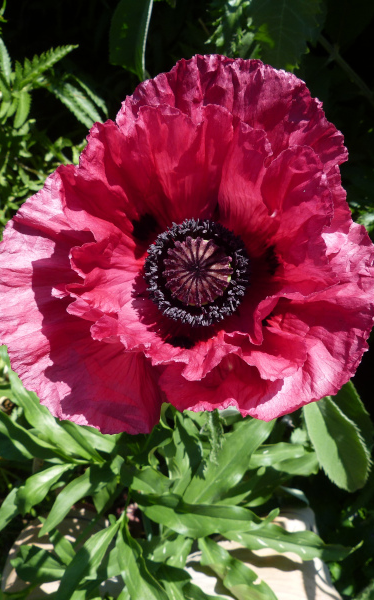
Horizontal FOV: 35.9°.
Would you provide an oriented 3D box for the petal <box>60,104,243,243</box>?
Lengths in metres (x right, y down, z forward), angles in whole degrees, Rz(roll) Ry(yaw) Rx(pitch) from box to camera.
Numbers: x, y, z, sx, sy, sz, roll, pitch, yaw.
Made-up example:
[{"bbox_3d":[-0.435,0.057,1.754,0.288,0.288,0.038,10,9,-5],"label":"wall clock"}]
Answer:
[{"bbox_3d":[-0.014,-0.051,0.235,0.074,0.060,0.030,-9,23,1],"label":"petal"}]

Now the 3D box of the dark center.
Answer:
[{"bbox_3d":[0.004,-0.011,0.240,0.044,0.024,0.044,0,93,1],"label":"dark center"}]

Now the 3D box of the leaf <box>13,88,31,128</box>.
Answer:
[{"bbox_3d":[-0.142,-0.166,0.500,0.013,0.007,0.035,12,73,4],"label":"leaf"}]

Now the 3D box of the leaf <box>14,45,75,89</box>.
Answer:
[{"bbox_3d":[-0.122,-0.202,0.500,0.066,0.012,0.022,-35,78,-9],"label":"leaf"}]

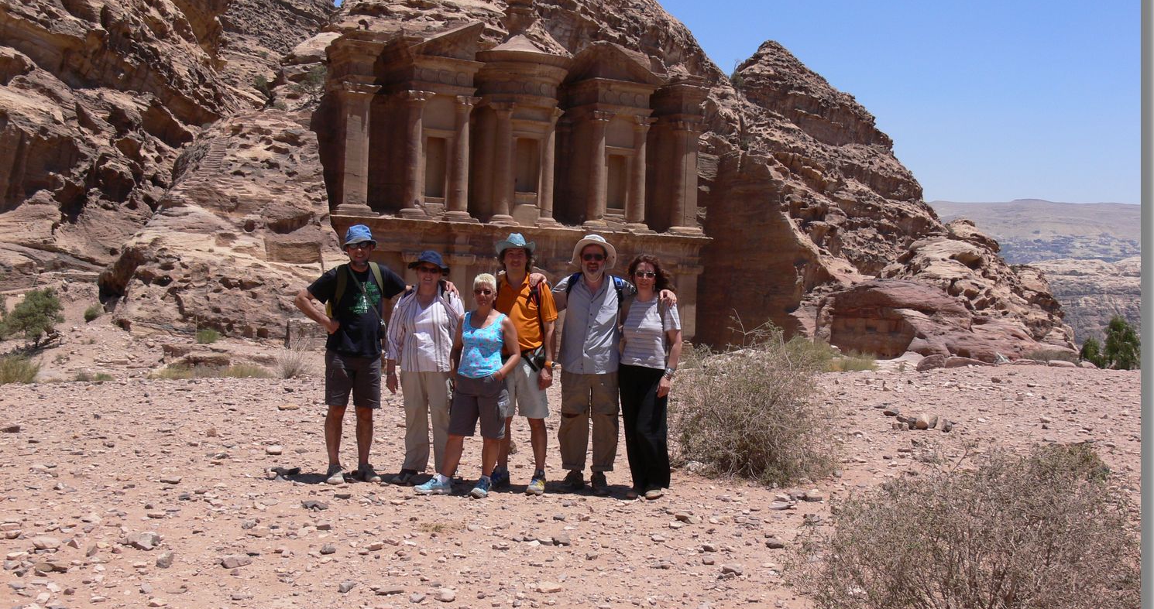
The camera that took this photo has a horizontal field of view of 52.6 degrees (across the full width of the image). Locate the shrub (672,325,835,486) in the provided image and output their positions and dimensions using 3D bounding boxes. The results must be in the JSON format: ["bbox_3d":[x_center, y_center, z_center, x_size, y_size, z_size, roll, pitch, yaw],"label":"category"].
[{"bbox_3d":[1.420,0.780,9.500,1.320,1.160,1.250,1,-1,0],"label":"shrub"}]

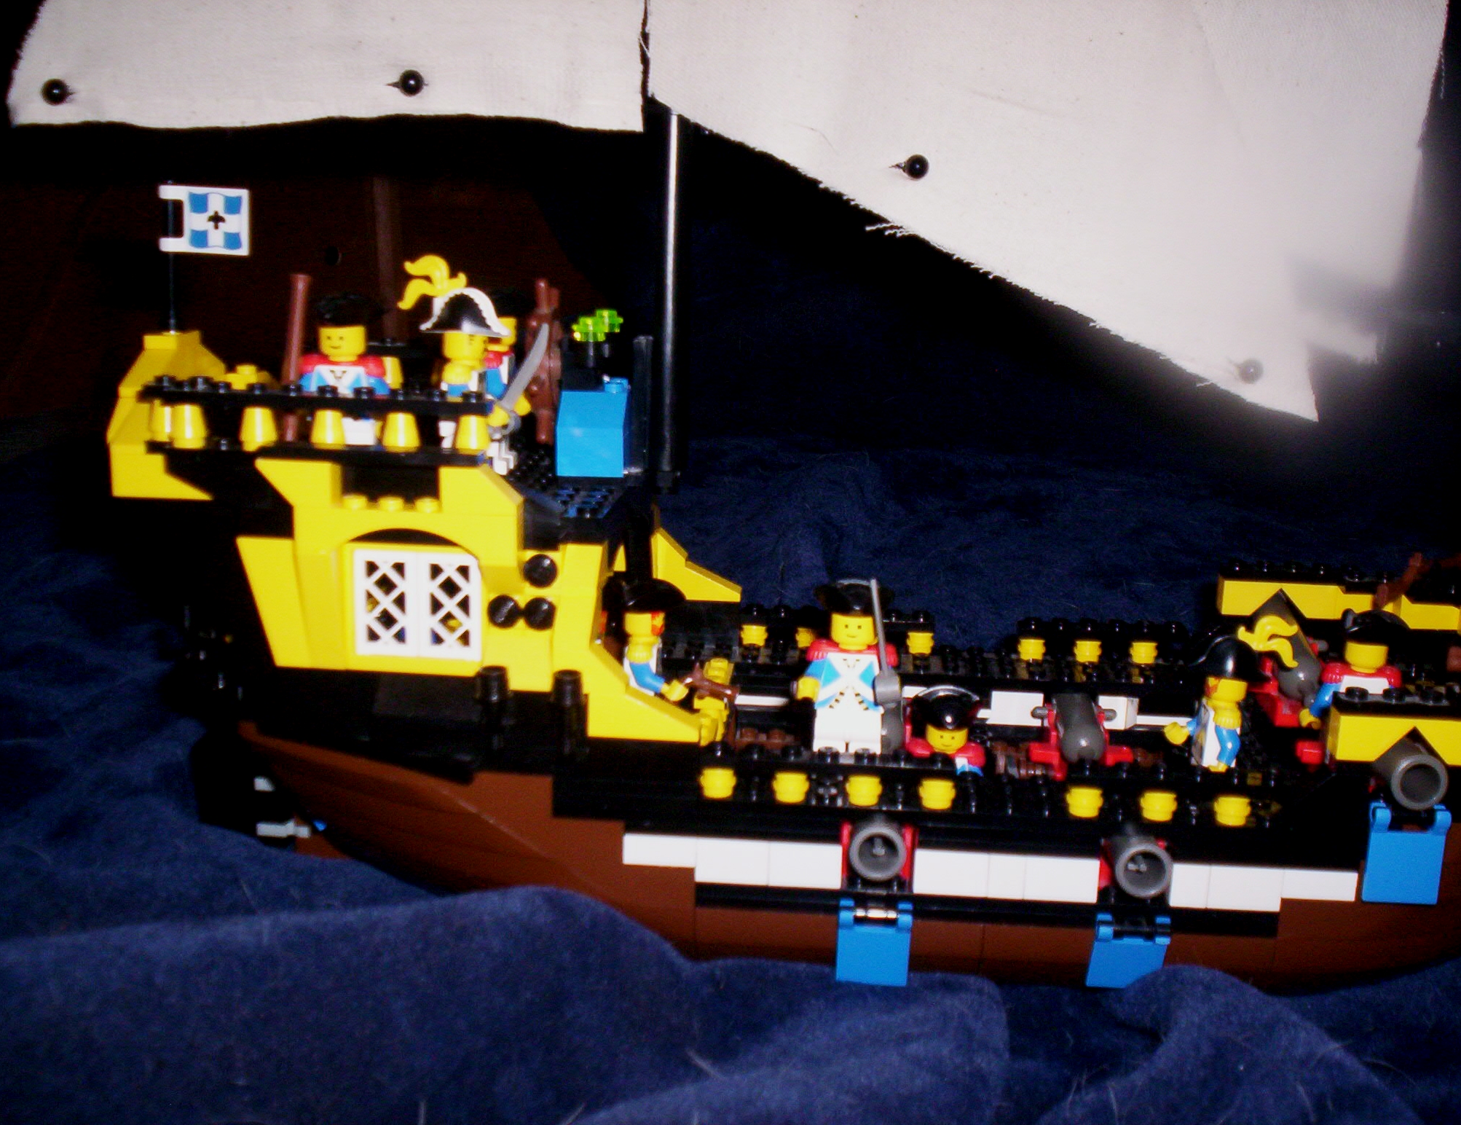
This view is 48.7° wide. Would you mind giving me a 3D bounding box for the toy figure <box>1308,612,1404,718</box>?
[{"bbox_3d":[0.158,0.034,0.406,0.024,0.044,0.018,5,14,9],"label":"toy figure"}]

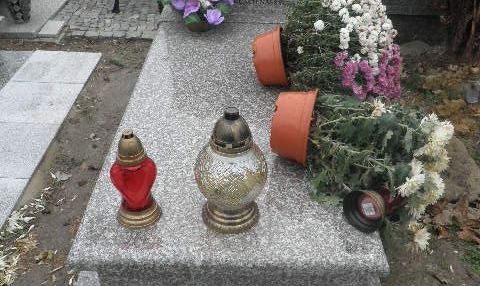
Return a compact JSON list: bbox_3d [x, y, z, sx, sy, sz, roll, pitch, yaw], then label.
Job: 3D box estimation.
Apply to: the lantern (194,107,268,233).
[{"bbox_3d":[-0.024,0.064,1.393,0.206,0.358,0.206,1,35,0],"label":"lantern"}]

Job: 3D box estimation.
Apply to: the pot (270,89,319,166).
[{"bbox_3d":[0.184,-0.059,1.664,0.135,0.254,0.254,10,36,12],"label":"pot"}]

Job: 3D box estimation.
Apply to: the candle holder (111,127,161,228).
[{"bbox_3d":[-0.285,0.088,1.343,0.126,0.284,0.121,1,36,0],"label":"candle holder"}]

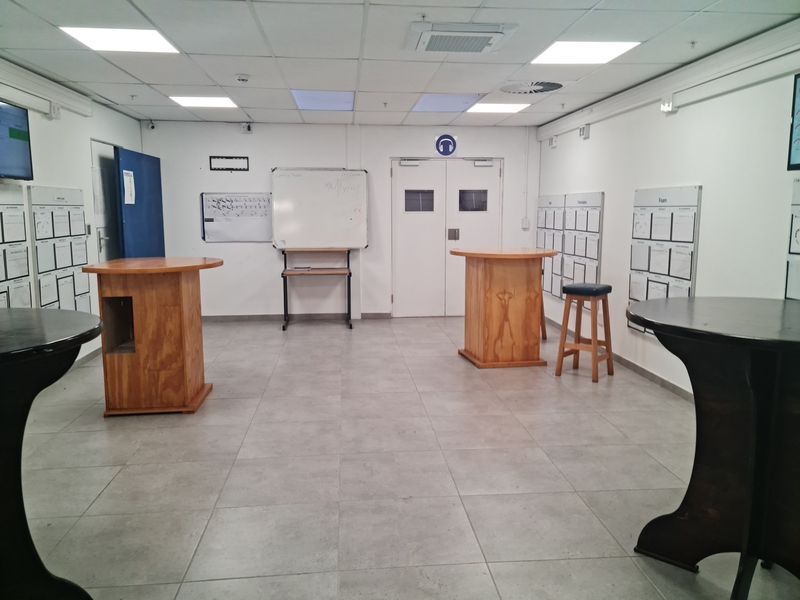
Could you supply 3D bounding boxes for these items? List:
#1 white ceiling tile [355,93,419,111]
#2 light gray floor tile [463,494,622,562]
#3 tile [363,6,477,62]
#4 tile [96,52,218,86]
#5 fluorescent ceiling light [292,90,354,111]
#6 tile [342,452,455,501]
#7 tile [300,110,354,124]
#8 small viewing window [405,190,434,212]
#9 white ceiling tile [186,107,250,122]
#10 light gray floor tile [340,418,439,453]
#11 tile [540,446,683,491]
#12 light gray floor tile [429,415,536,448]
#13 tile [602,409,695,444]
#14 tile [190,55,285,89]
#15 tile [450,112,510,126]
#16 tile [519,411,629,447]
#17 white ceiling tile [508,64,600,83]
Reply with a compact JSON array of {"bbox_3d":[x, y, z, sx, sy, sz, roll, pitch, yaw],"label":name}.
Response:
[{"bbox_3d":[-0.140,-2.006,6.310,0.603,0.018,1.200,-1,8,-5],"label":"white ceiling tile"},{"bbox_3d":[0.625,1.028,2.840,0.600,0.012,0.600,-1,8,-5],"label":"light gray floor tile"},{"bbox_3d":[0.076,-1.633,3.849,0.600,0.018,1.200,-1,8,-5],"label":"tile"},{"bbox_3d":[-1.826,-1.765,4.848,0.600,0.015,1.200,-1,8,-5],"label":"tile"},{"bbox_3d":[-0.749,-1.982,6.163,0.605,0.030,1.195,-1,8,-5],"label":"fluorescent ceiling light"},{"bbox_3d":[-0.027,0.953,3.378,0.600,0.012,0.600,-1,8,-5],"label":"tile"},{"bbox_3d":[-0.848,-2.155,7.349,0.603,0.018,1.018,-1,8,-5],"label":"tile"},{"bbox_3d":[0.259,-1.278,8.057,0.377,0.268,0.040,-1,8,-5],"label":"small viewing window"},{"bbox_3d":[-2.054,-2.118,7.121,0.605,0.020,0.973,-1,8,-5],"label":"white ceiling tile"},{"bbox_3d":[-0.080,0.870,4.003,0.600,0.012,0.600,-1,8,-5],"label":"light gray floor tile"},{"bbox_3d":[1.168,0.933,3.485,0.600,0.012,0.600,-1,8,-5],"label":"tile"},{"bbox_3d":[0.519,0.861,4.057,0.600,0.012,0.600,-1,8,-5],"label":"light gray floor tile"},{"bbox_3d":[1.729,0.849,4.165,0.600,0.012,0.600,-1,8,-5],"label":"tile"},{"bbox_3d":[-1.240,-1.799,4.930,0.605,0.020,1.195,-1,8,-5],"label":"tile"},{"bbox_3d":[0.957,-2.151,7.399,0.605,0.020,0.973,-1,8,-5],"label":"tile"},{"bbox_3d":[1.121,0.854,4.111,0.600,0.012,0.600,-1,8,-5],"label":"tile"},{"bbox_3d":[1.189,-1.766,4.813,0.600,0.015,0.600,-1,8,-5],"label":"white ceiling tile"}]

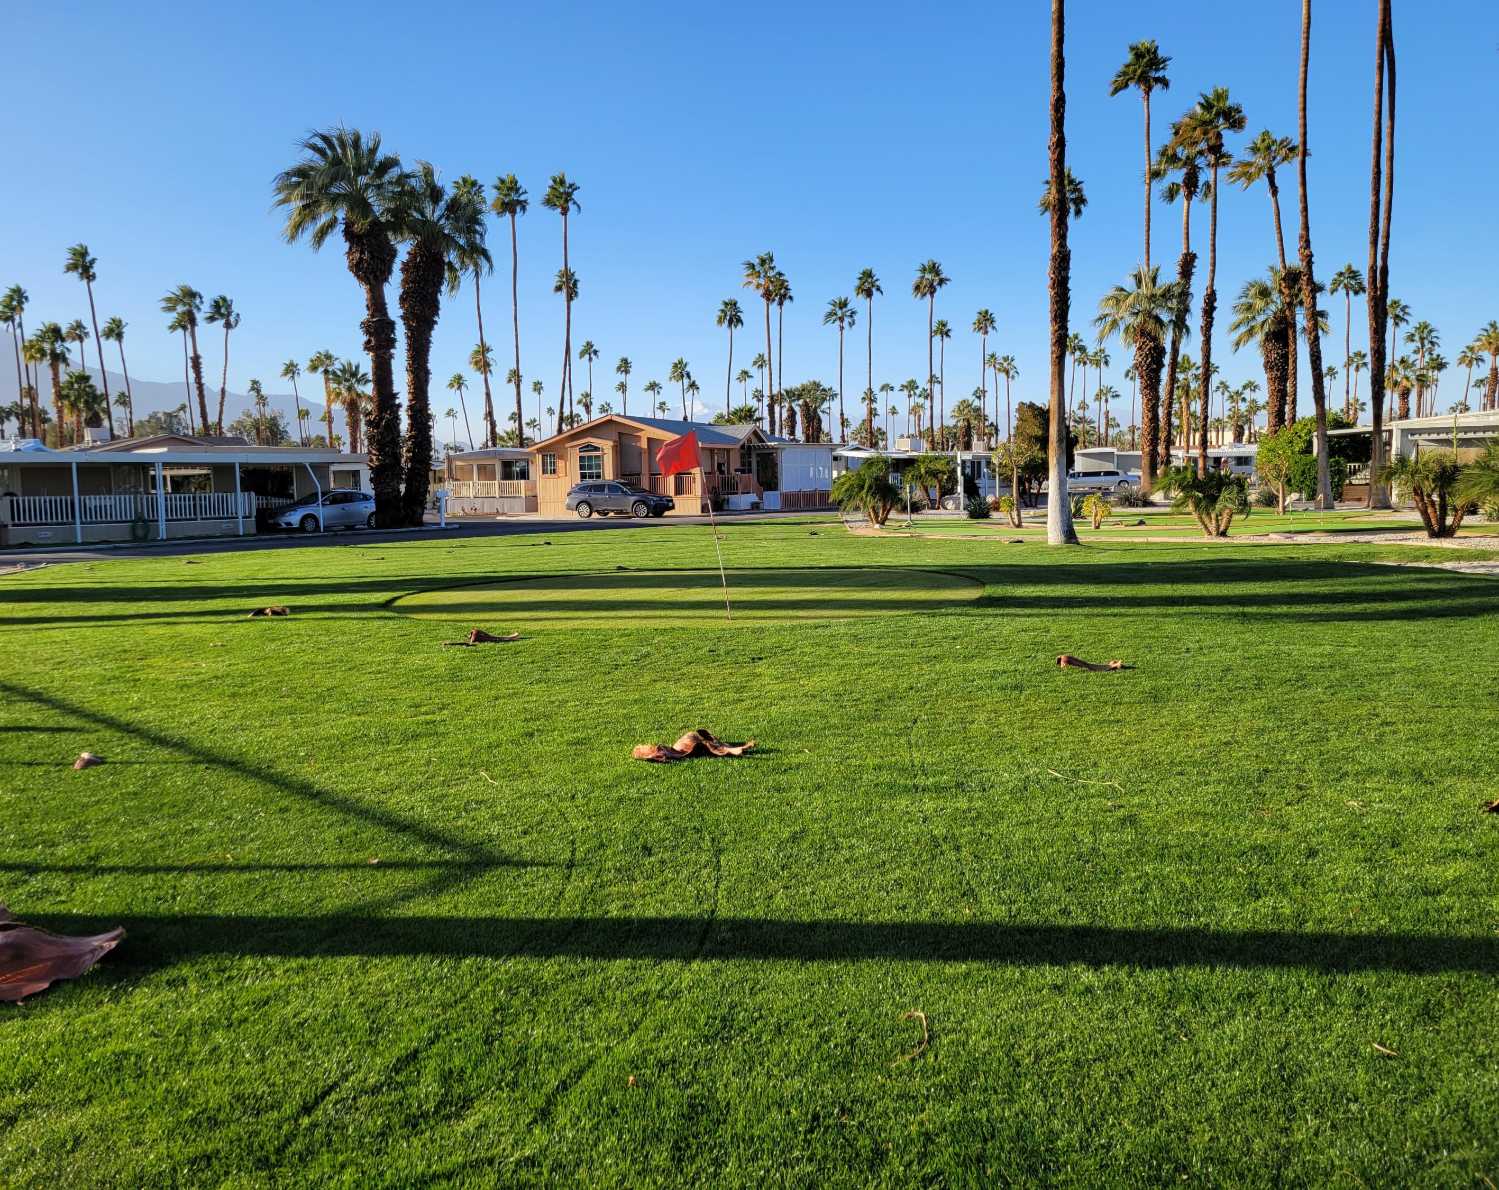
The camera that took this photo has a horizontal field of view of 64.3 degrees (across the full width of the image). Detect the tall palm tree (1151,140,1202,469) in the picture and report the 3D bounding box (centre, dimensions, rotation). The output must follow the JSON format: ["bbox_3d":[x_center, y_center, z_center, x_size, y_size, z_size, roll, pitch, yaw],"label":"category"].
[{"bbox_3d":[24.023,-15.593,66.619,3.160,20.240,3.400,1,6,20],"label":"tall palm tree"}]

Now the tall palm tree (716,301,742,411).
[{"bbox_3d":[-2.214,-21.530,129.028,2.900,20.810,2.900,-1,6,-1],"label":"tall palm tree"}]

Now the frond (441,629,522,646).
[{"bbox_3d":[-2.668,0.410,11.837,0.760,0.130,0.280,-1,6,0],"label":"frond"}]

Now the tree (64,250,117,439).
[{"bbox_3d":[-49.964,-16.276,91.332,3.270,20.610,2.700,-4,6,-28],"label":"tree"}]

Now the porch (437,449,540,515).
[{"bbox_3d":[-14.709,-6.438,67.500,5.000,3.600,2.800,1,6,16],"label":"porch"}]

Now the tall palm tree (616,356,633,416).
[{"bbox_3d":[-18.092,-24.884,175.533,2.440,20.240,2.500,-2,5,-6],"label":"tall palm tree"}]

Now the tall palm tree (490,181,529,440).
[{"bbox_3d":[-18.257,-19.271,90.832,3.000,24.889,3.000,-2,6,-11],"label":"tall palm tree"}]

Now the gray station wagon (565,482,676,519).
[{"bbox_3d":[-5.941,-4.368,54.400,4.860,1.680,1.870,1,6,19],"label":"gray station wagon"}]

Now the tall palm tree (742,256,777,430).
[{"bbox_3d":[0.780,-16.128,88.864,2.800,18.260,2.800,-1,5,0],"label":"tall palm tree"}]

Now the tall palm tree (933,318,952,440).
[{"bbox_3d":[24.132,-23.790,148.450,2.200,21.080,2.400,-1,5,9],"label":"tall palm tree"}]

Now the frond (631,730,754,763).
[{"bbox_3d":[-0.331,0.870,6.997,0.700,0.140,0.270,-1,5,-3],"label":"frond"}]

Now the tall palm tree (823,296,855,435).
[{"bbox_3d":[7.332,-15.983,96.915,2.700,16.209,2.700,-1,5,0],"label":"tall palm tree"}]

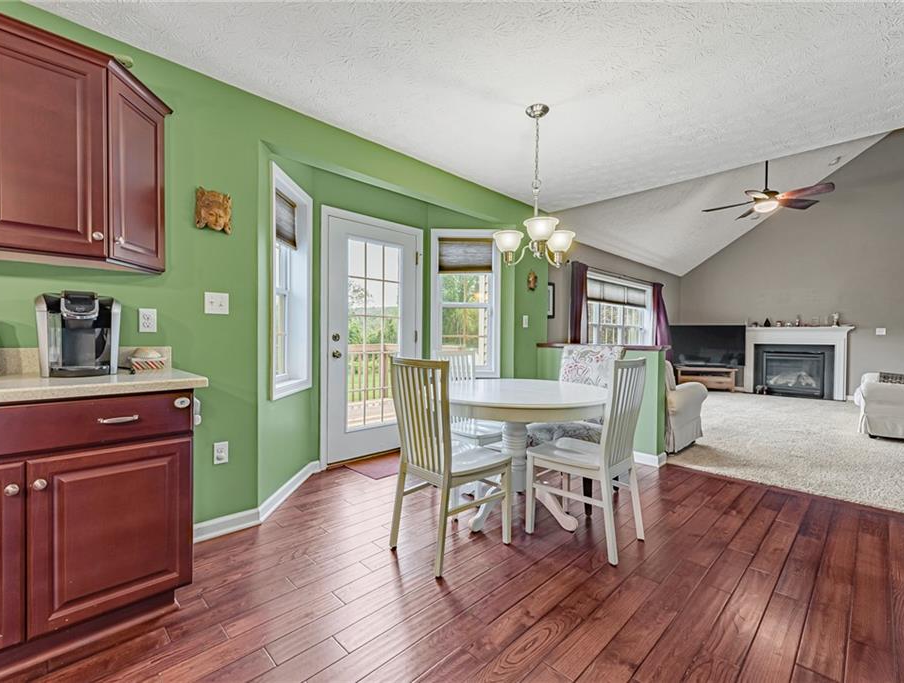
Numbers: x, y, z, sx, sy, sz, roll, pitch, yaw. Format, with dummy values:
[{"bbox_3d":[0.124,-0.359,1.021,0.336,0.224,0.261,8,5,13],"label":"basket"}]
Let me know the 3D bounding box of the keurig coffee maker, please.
[{"bbox_3d":[-1.526,-0.030,1.639,0.250,0.337,0.290,0,1,-43],"label":"keurig coffee maker"}]

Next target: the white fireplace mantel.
[{"bbox_3d":[6.335,0.388,7.430,0.190,1.298,1.649,0,1,-43],"label":"white fireplace mantel"}]

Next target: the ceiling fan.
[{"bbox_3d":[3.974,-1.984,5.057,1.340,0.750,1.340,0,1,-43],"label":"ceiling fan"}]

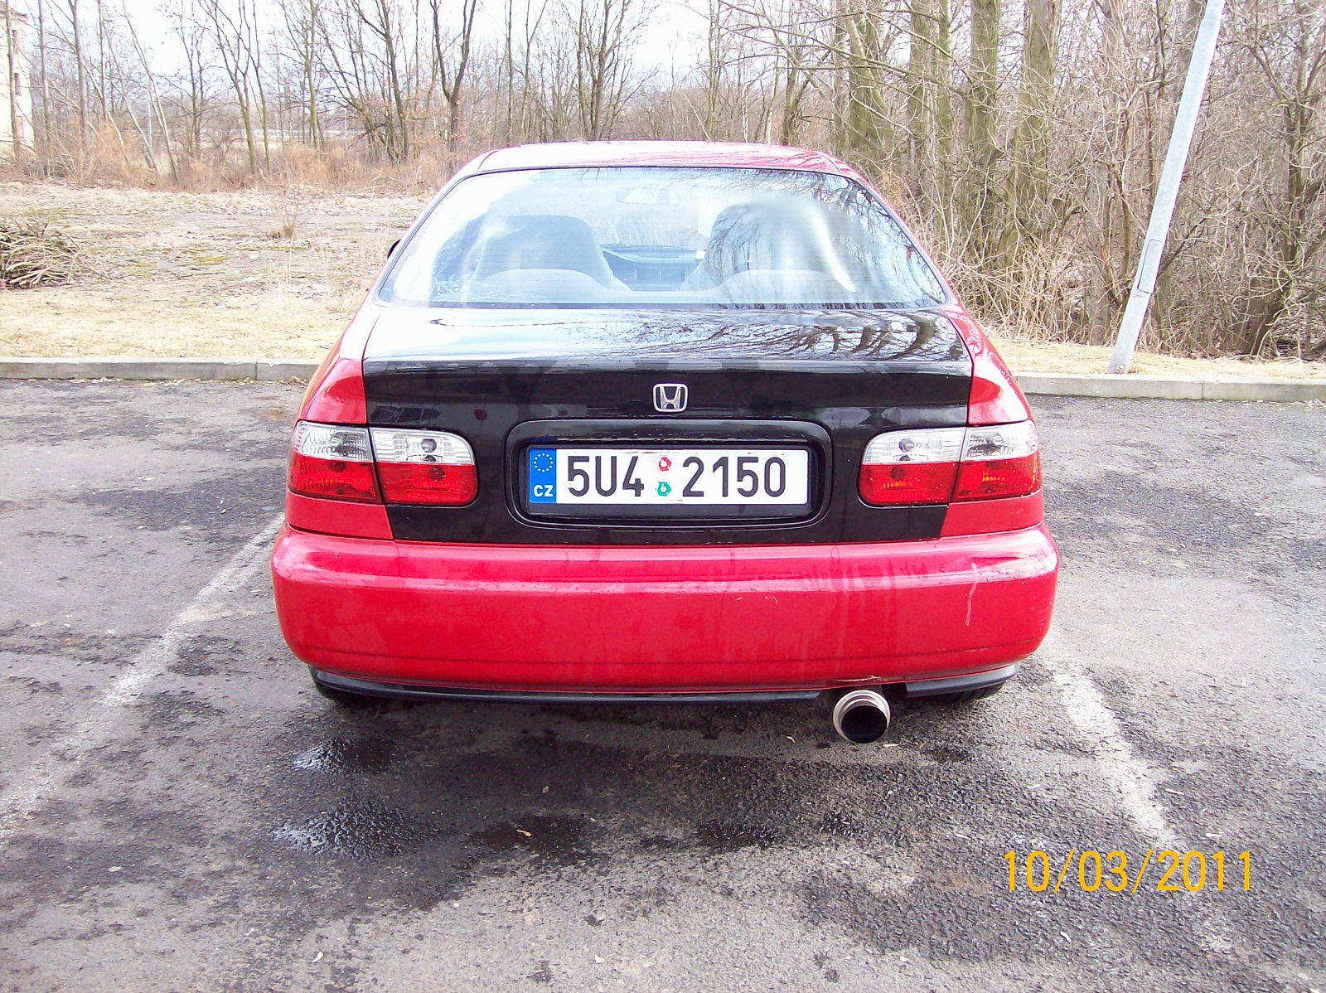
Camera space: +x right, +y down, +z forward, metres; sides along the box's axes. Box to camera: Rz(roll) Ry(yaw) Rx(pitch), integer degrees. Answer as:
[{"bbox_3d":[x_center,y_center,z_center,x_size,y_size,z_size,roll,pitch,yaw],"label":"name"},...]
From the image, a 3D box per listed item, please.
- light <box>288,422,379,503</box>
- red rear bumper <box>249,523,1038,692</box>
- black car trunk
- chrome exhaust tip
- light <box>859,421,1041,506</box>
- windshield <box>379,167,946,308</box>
[{"bbox_3d":[-0.628,-0.078,2.635,0.220,0.150,0.180,0,15,-1],"label":"light"},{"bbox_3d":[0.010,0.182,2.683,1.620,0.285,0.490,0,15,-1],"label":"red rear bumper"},{"bbox_3d":[0.008,-0.162,2.767,1.210,0.370,0.610,0,15,-1],"label":"black car trunk"},{"bbox_3d":[0.363,0.391,2.553,0.105,0.105,0.140,0,15,-1],"label":"chrome exhaust tip"},{"bbox_3d":[0.563,-0.074,2.620,0.385,0.150,0.190,0,15,-1],"label":"light"},{"bbox_3d":[0.001,-0.597,3.251,1.250,0.120,0.640,0,43,-1],"label":"windshield"}]

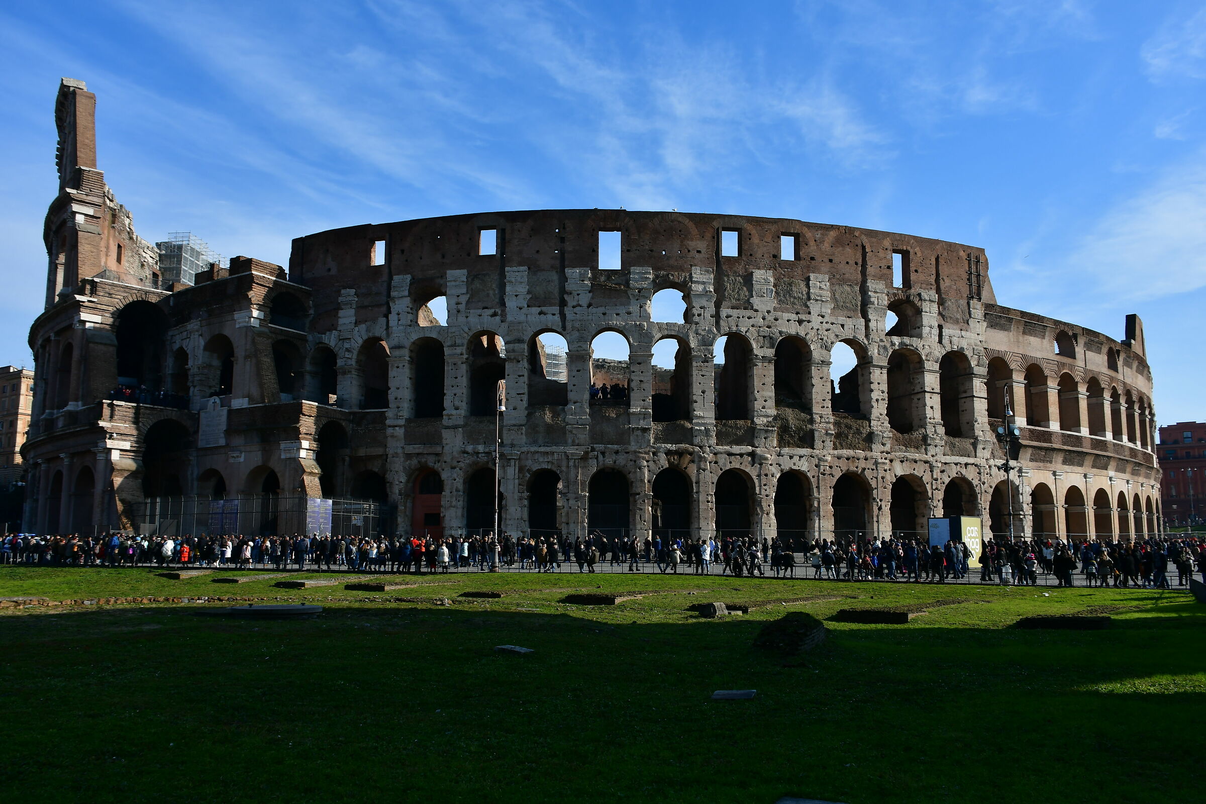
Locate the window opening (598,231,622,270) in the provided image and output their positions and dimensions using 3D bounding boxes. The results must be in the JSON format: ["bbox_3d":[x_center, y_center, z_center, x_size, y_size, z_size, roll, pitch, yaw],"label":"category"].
[{"bbox_3d":[0.614,-13.002,78.138,1.942,3.546,0.900,0,-7,0],"label":"window opening"}]

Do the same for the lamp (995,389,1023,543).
[{"bbox_3d":[20.311,3.924,44.889,1.350,9.738,1.100,-3,-8,23],"label":"lamp"}]

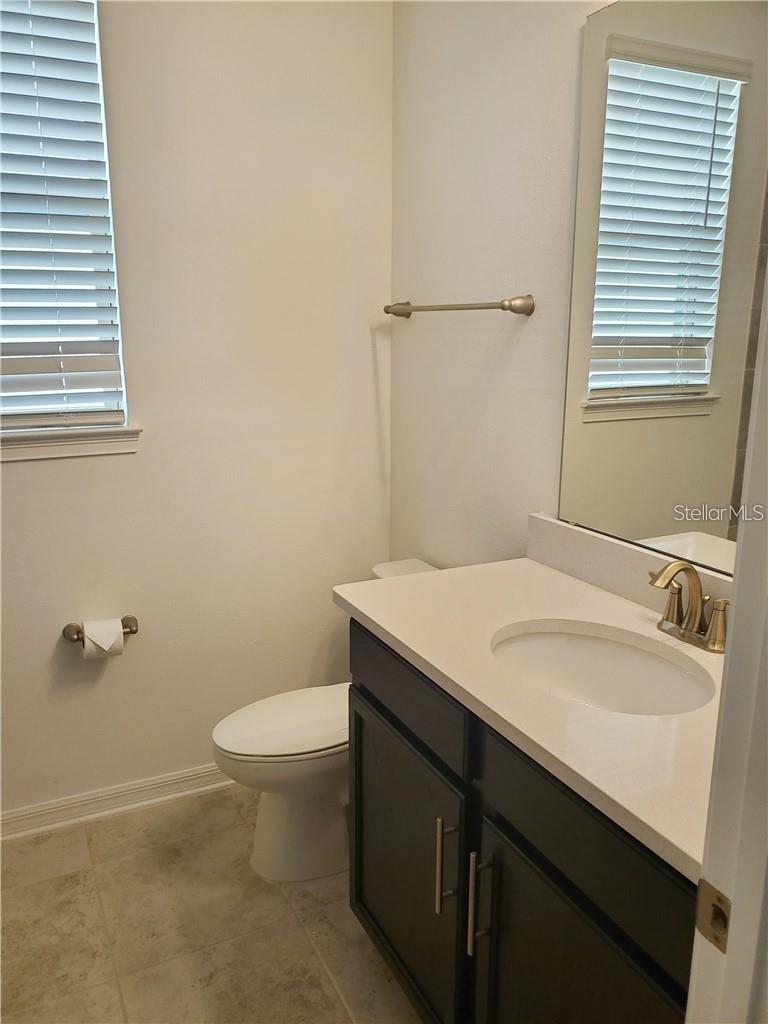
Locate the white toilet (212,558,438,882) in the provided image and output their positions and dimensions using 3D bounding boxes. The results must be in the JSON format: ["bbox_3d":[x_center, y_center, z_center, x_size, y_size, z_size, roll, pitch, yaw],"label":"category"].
[{"bbox_3d":[-0.124,0.606,2.210,0.742,0.762,0.449,-6,14,-26],"label":"white toilet"}]

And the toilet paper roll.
[{"bbox_3d":[-0.824,0.373,2.256,0.105,0.105,0.105,-6,14,-26],"label":"toilet paper roll"}]

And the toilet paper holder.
[{"bbox_3d":[-0.834,0.357,2.273,0.209,0.057,0.086,-6,14,-26],"label":"toilet paper holder"}]

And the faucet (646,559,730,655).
[{"bbox_3d":[0.539,0.166,1.405,0.149,0.159,0.213,-6,14,-26],"label":"faucet"}]

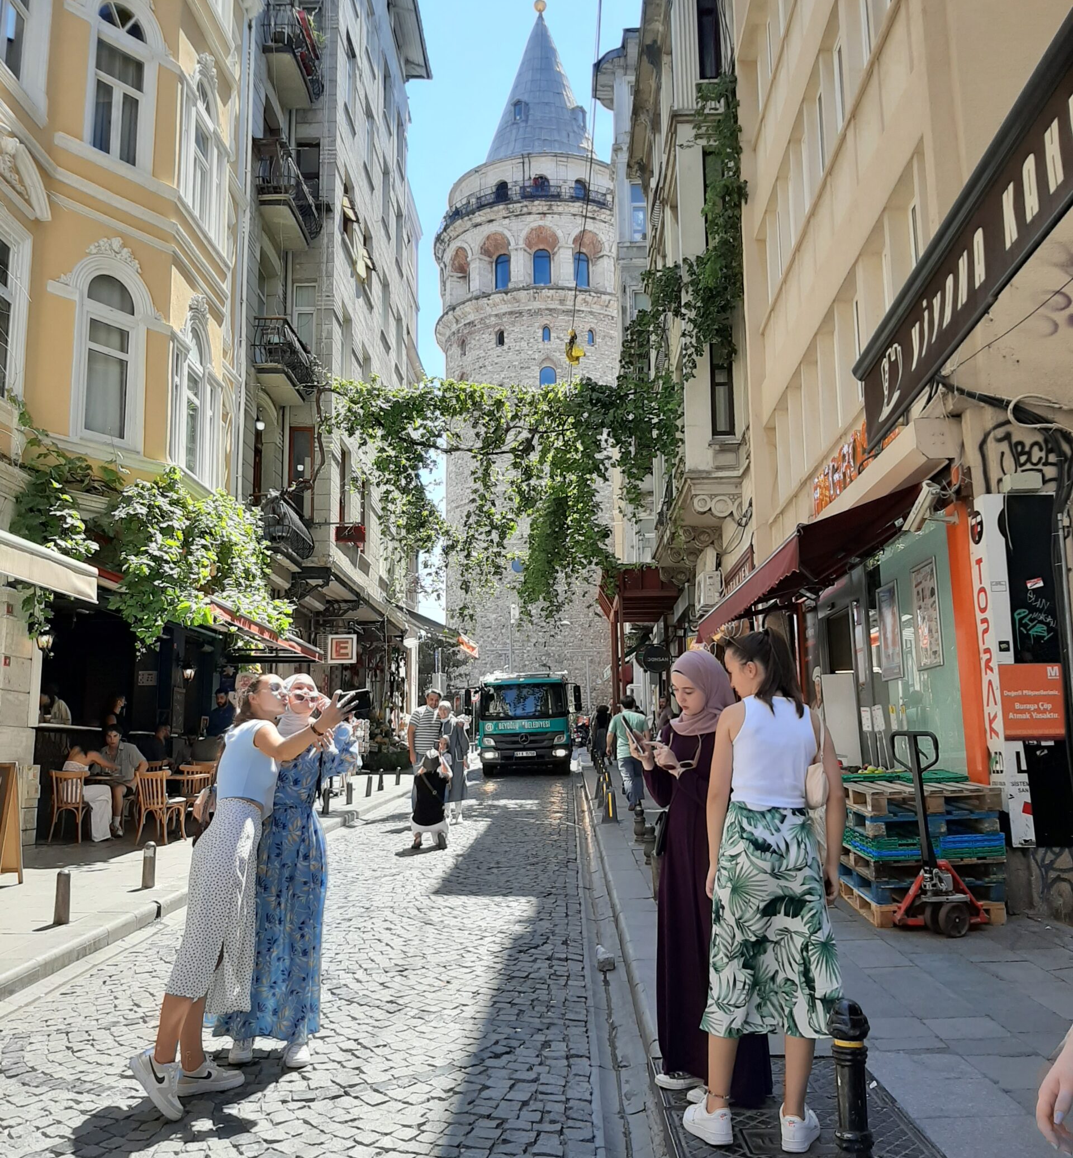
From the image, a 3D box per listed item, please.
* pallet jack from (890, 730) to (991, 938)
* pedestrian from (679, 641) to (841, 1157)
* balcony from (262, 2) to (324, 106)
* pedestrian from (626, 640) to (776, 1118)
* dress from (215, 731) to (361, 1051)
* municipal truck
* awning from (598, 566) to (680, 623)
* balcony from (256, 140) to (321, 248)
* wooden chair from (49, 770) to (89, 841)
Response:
[{"bbox_3d":[2.441,1.610,7.139,0.550,1.220,1.500,-1,-9,2],"label":"pallet jack"},{"bbox_3d":[0.719,0.996,3.647,0.490,1.650,0.370,0,-8,-6],"label":"pedestrian"},{"bbox_3d":[-5.272,-11.250,23.162,0.720,1.115,1.920,-1,-9,1],"label":"balcony"},{"bbox_3d":[0.612,1.066,4.031,0.500,1.610,0.470,6,-11,-37],"label":"pedestrian"},{"bbox_3d":[-1.093,1.298,4.699,0.610,1.310,0.420,1,-9,-14],"label":"dress"},{"bbox_3d":[-0.160,4.066,30.192,2.500,2.620,6.300,-1,-8,1],"label":"municipal truck"},{"bbox_3d":[2.715,0.488,29.248,1.790,0.732,6.000,-1,-9,2],"label":"awning"},{"bbox_3d":[-5.310,-8.167,23.198,0.680,1.350,2.150,-1,-8,1],"label":"balcony"},{"bbox_3d":[-5.588,2.738,13.003,0.430,0.840,0.500,-2,-8,6],"label":"wooden chair"}]

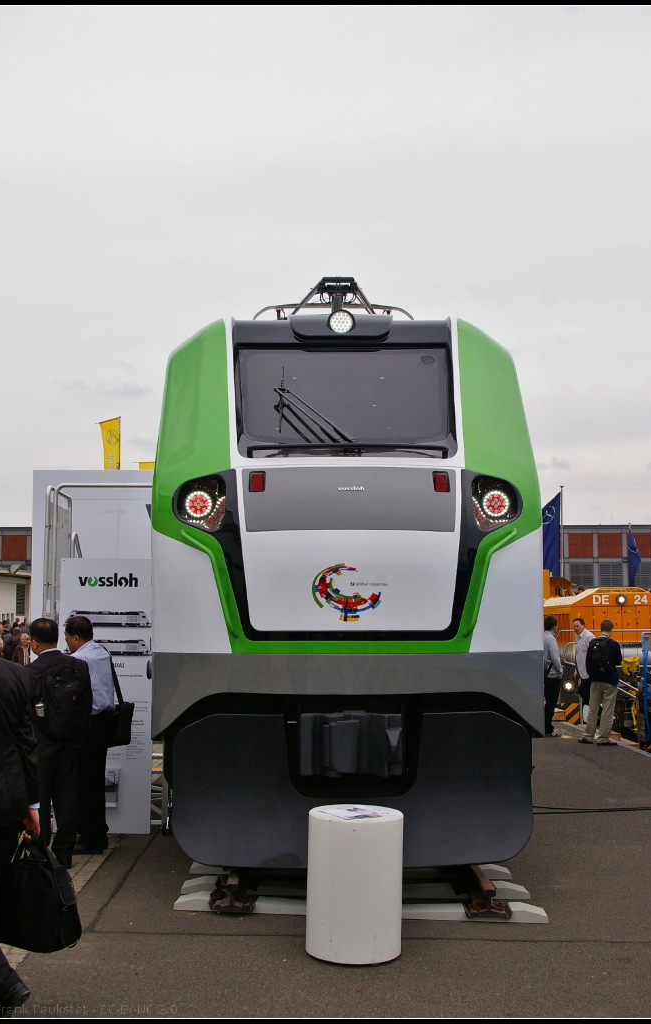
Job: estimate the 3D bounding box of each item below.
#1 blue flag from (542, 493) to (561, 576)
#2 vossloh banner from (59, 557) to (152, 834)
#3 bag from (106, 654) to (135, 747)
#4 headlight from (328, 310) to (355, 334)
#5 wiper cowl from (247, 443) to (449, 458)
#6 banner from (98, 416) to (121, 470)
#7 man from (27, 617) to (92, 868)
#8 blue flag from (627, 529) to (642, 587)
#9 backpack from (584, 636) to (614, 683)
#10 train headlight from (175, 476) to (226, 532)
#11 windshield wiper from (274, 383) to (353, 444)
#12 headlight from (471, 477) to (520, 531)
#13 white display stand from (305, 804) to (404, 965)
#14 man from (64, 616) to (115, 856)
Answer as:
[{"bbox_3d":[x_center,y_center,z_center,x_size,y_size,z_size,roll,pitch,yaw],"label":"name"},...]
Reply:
[{"bbox_3d":[9.657,1.234,48.000,1.150,4.100,0.300,-1,-6,15],"label":"blue flag"},{"bbox_3d":[-1.756,1.463,8.922,0.726,2.190,0.060,0,-5,-2],"label":"vossloh banner"},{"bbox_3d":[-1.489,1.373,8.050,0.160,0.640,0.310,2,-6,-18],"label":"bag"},{"bbox_3d":[0.119,-1.411,8.250,0.205,0.180,0.120,0,-6,-1],"label":"headlight"},{"bbox_3d":[0.158,-0.422,7.600,1.390,0.120,0.200,0,-5,-2],"label":"wiper cowl"},{"bbox_3d":[-9.006,-2.386,46.000,1.100,3.200,0.250,-3,-6,30],"label":"banner"},{"bbox_3d":[-1.850,1.590,7.680,0.450,1.700,0.330,2,-6,-20],"label":"man"},{"bbox_3d":[16.169,2.381,58.000,0.800,3.100,0.350,-1,-6,11],"label":"blue flag"},{"bbox_3d":[3.856,2.062,15.600,0.330,0.580,0.220,-3,-6,23],"label":"backpack"},{"bbox_3d":[-0.846,-0.051,7.500,0.330,0.370,0.200,-1,-6,7],"label":"train headlight"},{"bbox_3d":[-0.082,-0.689,7.600,0.540,0.480,0.100,1,-25,-2],"label":"windshield wiper"},{"bbox_3d":[1.150,-0.058,7.500,0.330,0.370,0.200,1,-6,-7],"label":"headlight"},{"bbox_3d":[0.153,1.945,5.825,0.496,0.706,0.496,1,-5,0],"label":"white display stand"},{"bbox_3d":[-1.757,1.640,8.210,0.320,1.708,0.470,-4,-7,39],"label":"man"}]

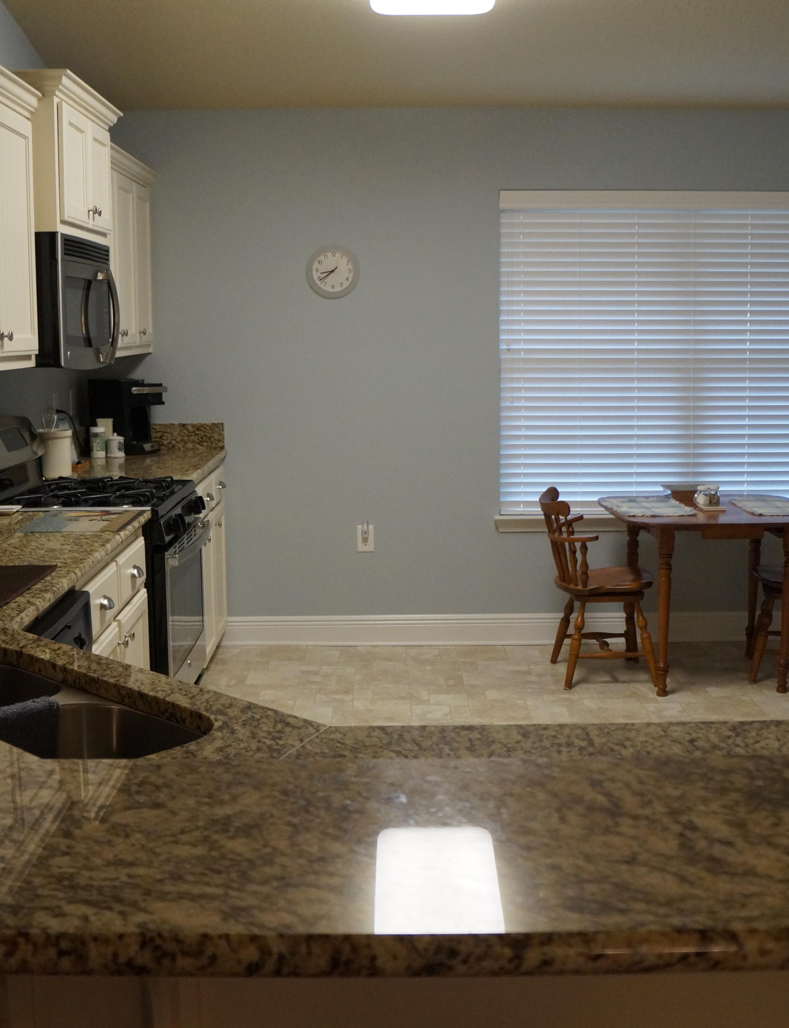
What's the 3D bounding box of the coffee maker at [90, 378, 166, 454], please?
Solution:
[{"bbox_3d":[-1.184,-0.437,5.318,0.332,0.328,0.235,0,9,-1],"label":"coffee maker"}]

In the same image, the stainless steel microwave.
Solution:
[{"bbox_3d":[-1.146,-0.679,3.899,0.423,0.412,0.750,0,9,-1],"label":"stainless steel microwave"}]

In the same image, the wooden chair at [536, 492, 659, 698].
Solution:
[{"bbox_3d":[0.855,0.297,5.074,0.490,0.790,0.510,-1,9,-4],"label":"wooden chair"}]

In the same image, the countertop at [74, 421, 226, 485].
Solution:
[{"bbox_3d":[-1.079,-0.243,4.982,0.650,0.170,1.040,0,9,-1],"label":"countertop"}]

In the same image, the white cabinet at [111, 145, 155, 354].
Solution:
[{"bbox_3d":[-1.220,-1.031,4.854,0.360,0.797,1.050,0,9,-1],"label":"white cabinet"}]

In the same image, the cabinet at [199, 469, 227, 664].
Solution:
[{"bbox_3d":[-1.083,0.271,5.062,0.630,0.870,1.040,0,9,-1],"label":"cabinet"}]

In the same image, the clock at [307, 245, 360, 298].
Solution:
[{"bbox_3d":[-0.275,-1.078,5.354,0.233,0.237,0.041,0,9,-1],"label":"clock"}]

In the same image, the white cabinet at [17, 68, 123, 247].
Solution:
[{"bbox_3d":[-1.170,-1.132,3.929,0.420,0.474,0.840,0,9,-1],"label":"white cabinet"}]

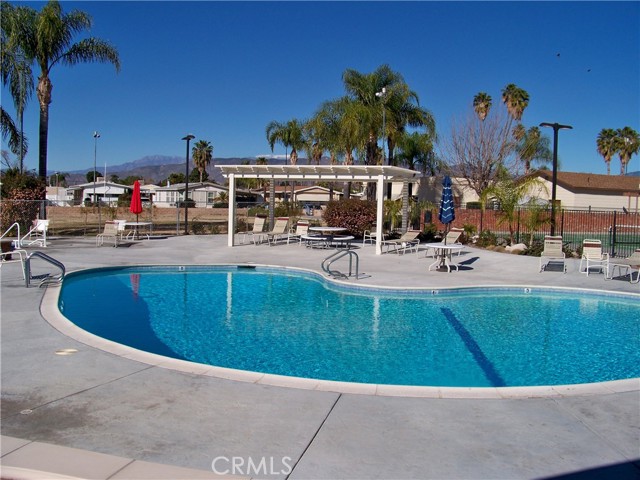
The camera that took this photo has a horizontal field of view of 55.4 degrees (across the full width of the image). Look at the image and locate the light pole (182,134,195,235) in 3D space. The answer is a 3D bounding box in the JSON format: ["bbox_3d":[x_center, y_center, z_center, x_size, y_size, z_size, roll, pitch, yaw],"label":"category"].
[{"bbox_3d":[-6.388,-2.620,29.445,0.330,4.800,0.950,-2,5,-41],"label":"light pole"}]

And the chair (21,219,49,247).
[{"bbox_3d":[-9.989,-0.309,21.379,0.950,0.900,0.700,-1,4,-37],"label":"chair"}]

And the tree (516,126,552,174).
[{"bbox_3d":[24.680,-7.685,71.621,4.300,11.200,4.300,3,4,19],"label":"tree"}]

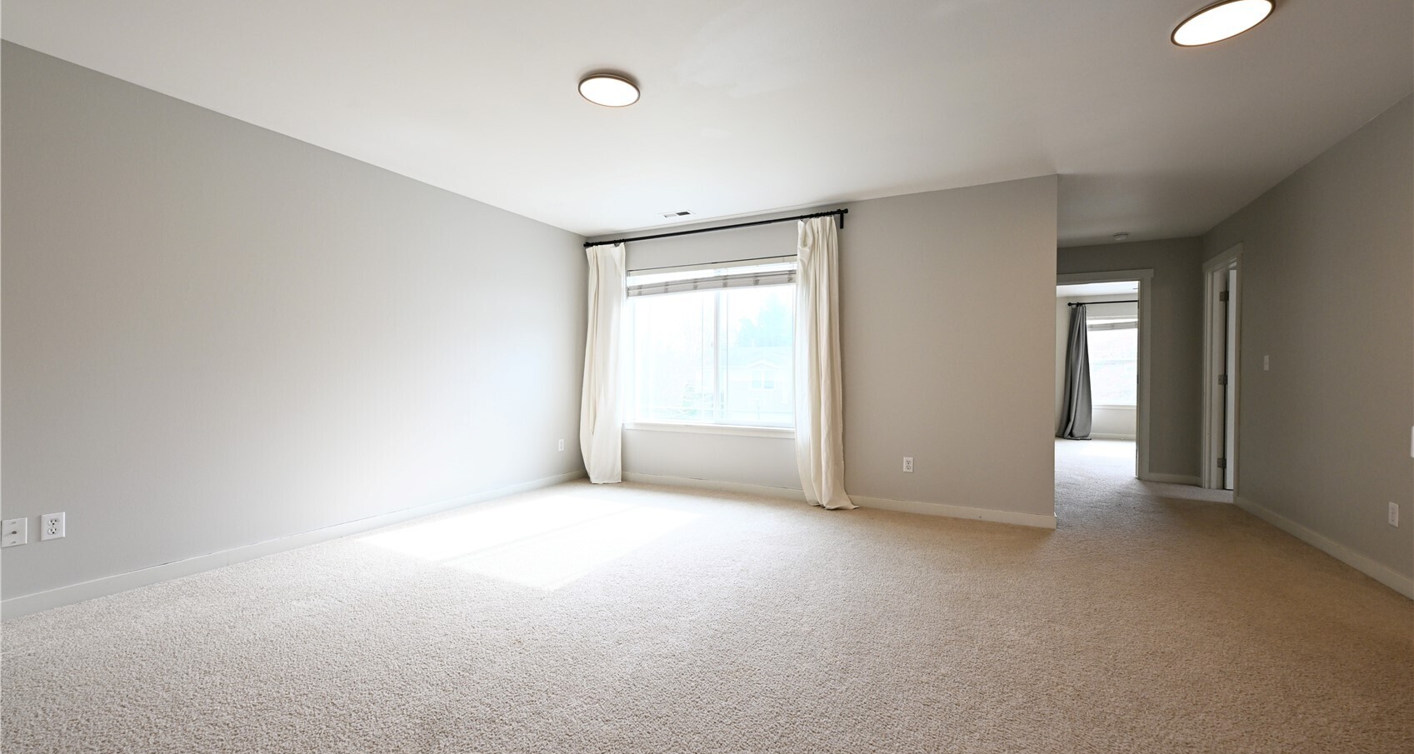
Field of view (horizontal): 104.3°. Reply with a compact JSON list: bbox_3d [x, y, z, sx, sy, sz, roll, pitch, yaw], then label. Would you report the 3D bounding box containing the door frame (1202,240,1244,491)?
[{"bbox_3d":[4.613,-0.016,4.866,0.130,2.155,0.975,1,0,28],"label":"door frame"}]

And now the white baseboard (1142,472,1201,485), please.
[{"bbox_3d":[4.644,1.015,5.463,0.405,0.088,0.017,1,0,28],"label":"white baseboard"}]

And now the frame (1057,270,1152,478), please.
[{"bbox_3d":[4.094,-0.021,5.811,0.970,2.150,0.130,1,0,28],"label":"frame"}]

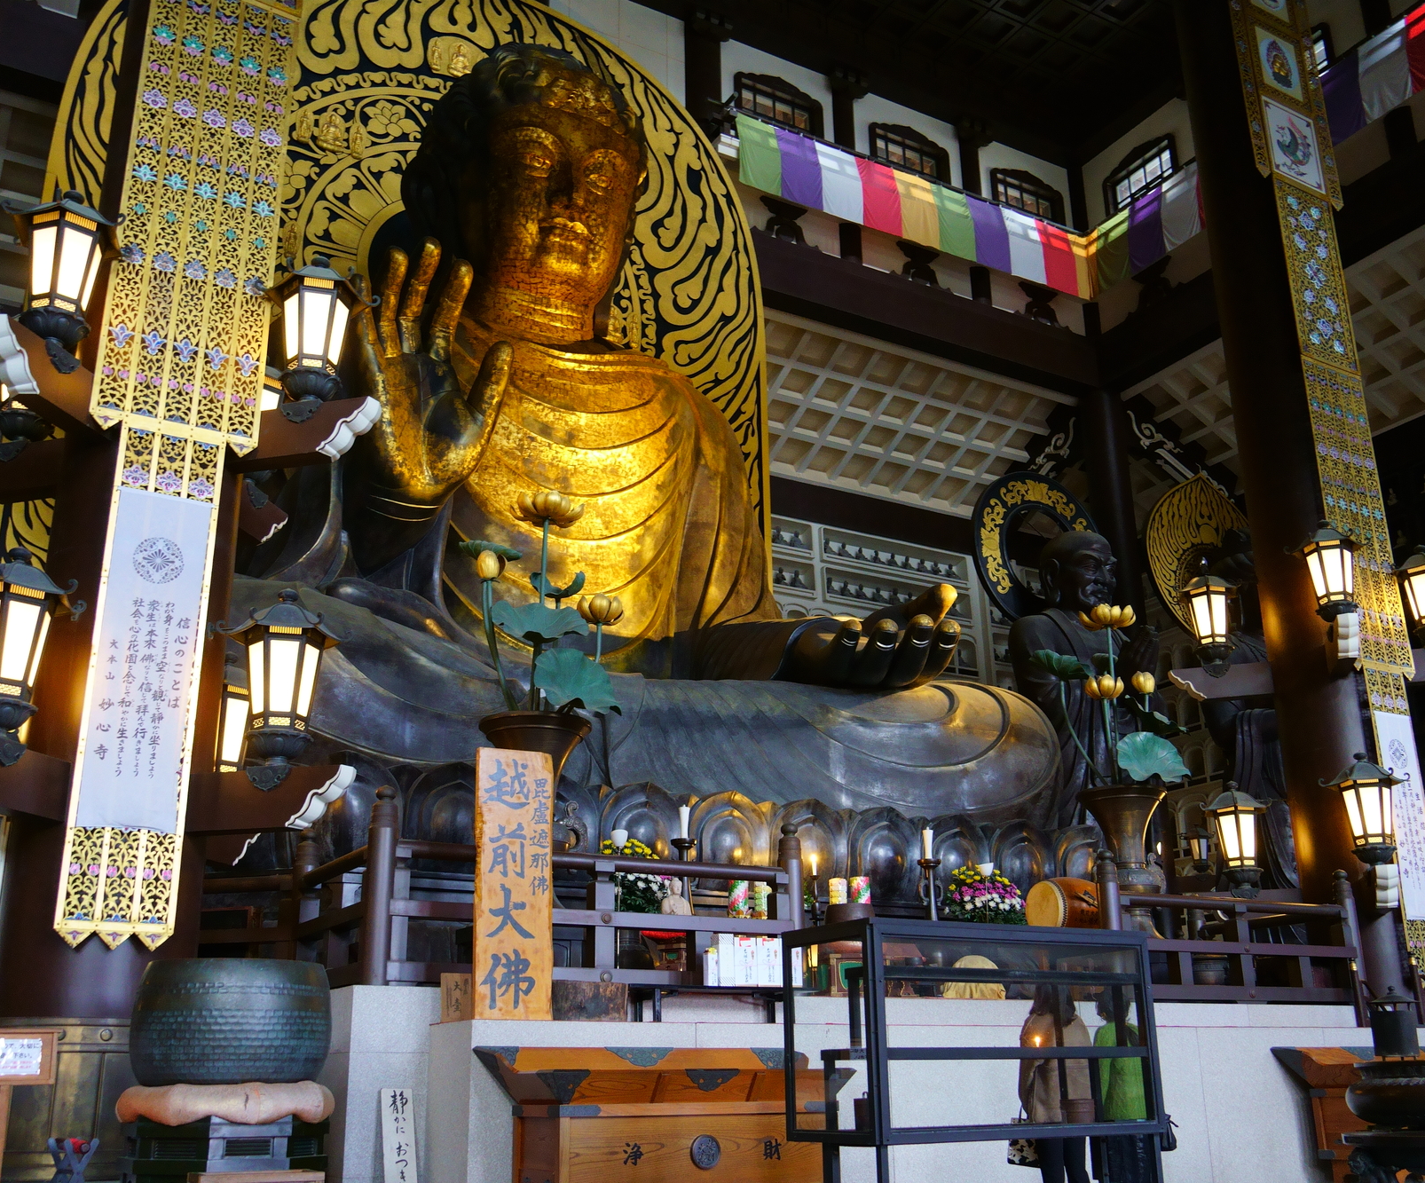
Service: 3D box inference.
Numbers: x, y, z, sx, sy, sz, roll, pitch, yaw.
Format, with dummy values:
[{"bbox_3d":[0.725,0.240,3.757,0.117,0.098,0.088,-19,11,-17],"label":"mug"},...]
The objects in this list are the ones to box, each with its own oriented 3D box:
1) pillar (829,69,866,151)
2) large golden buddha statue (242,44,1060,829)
[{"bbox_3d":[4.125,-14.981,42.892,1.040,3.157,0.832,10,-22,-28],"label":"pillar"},{"bbox_3d":[-2.397,-3.909,24.080,14.144,17.160,10.400,10,-22,-28],"label":"large golden buddha statue"}]

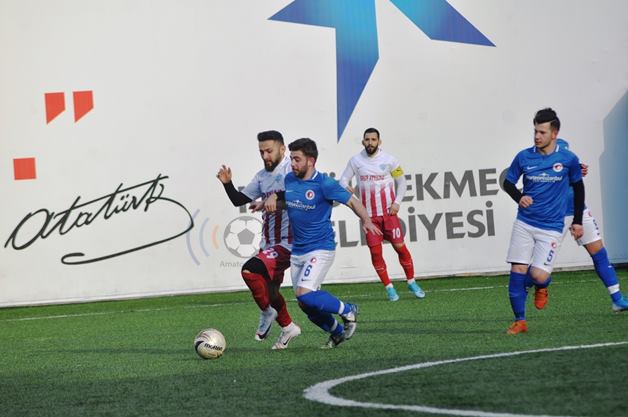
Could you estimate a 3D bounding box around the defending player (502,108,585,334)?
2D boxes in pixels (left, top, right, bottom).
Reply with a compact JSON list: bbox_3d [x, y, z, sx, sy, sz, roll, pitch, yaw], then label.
[{"bbox_3d":[1.765,0.100,42.200,0.600,1.730,0.620,-3,0,19],"label":"defending player"}]

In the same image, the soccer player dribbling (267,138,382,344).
[{"bbox_3d":[0.041,0.260,40.700,0.820,1.580,0.720,-4,0,-42],"label":"soccer player dribbling"}]

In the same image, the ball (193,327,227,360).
[{"bbox_3d":[-0.737,0.964,39.000,0.220,0.220,0.220,-3,0,0],"label":"ball"}]

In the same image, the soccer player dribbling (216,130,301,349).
[{"bbox_3d":[-0.420,0.236,41.200,0.660,1.660,0.720,-3,0,41],"label":"soccer player dribbling"}]

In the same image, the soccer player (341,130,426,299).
[{"bbox_3d":[0.700,0.060,55.300,0.760,1.730,0.500,-3,0,7],"label":"soccer player"}]

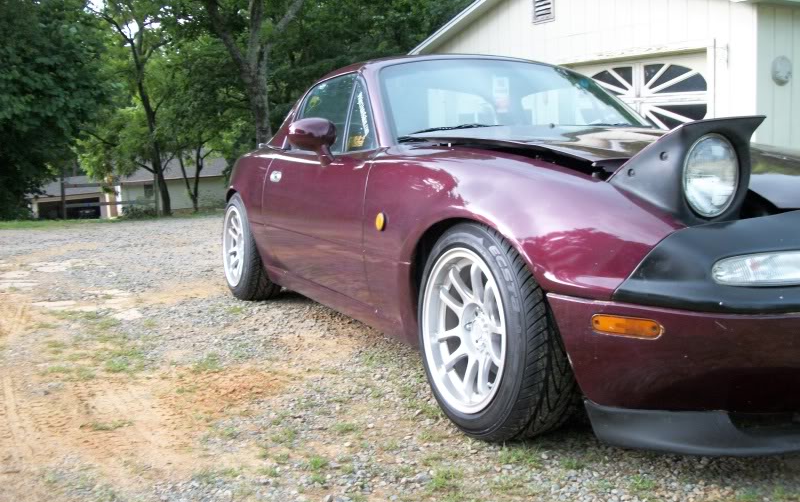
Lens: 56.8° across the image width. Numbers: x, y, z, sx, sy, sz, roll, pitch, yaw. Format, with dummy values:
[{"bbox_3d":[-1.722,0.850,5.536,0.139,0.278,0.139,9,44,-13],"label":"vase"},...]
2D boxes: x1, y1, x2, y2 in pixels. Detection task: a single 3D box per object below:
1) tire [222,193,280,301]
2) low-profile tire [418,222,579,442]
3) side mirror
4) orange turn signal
[{"bbox_3d":[-0.798,-0.028,3.986,0.210,0.580,0.580,-1,6,-27],"label":"tire"},{"bbox_3d":[0.252,0.207,1.988,0.210,0.580,0.580,0,6,-25],"label":"low-profile tire"},{"bbox_3d":[-0.318,-0.402,2.690,0.185,0.165,0.125,-4,8,-27],"label":"side mirror"},{"bbox_3d":[0.463,0.152,1.500,0.145,0.041,0.030,5,8,35],"label":"orange turn signal"}]

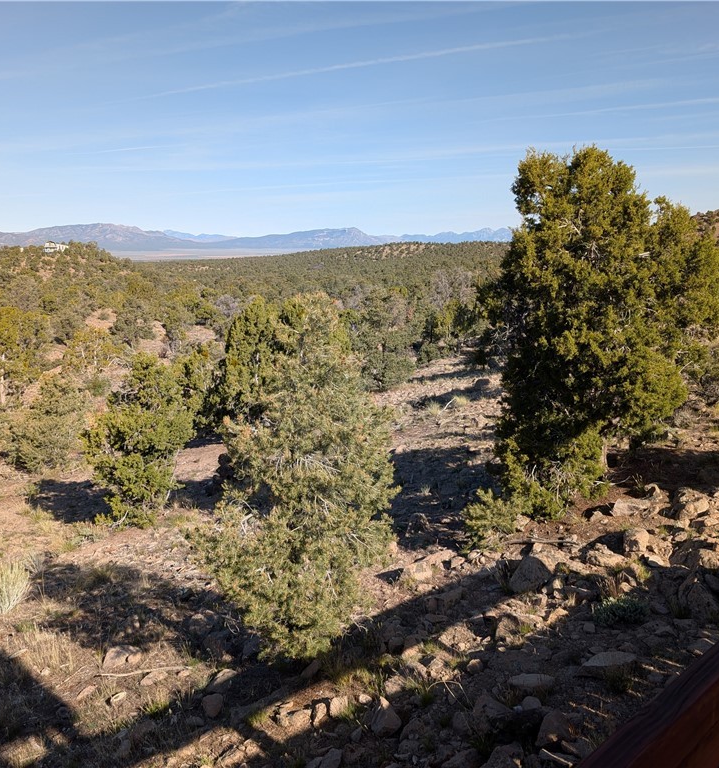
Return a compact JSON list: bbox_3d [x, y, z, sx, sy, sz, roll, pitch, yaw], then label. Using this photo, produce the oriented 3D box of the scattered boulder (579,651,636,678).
[{"bbox_3d":[1.963,2.221,5.618,0.420,0.133,0.231,4,12,21],"label":"scattered boulder"}]

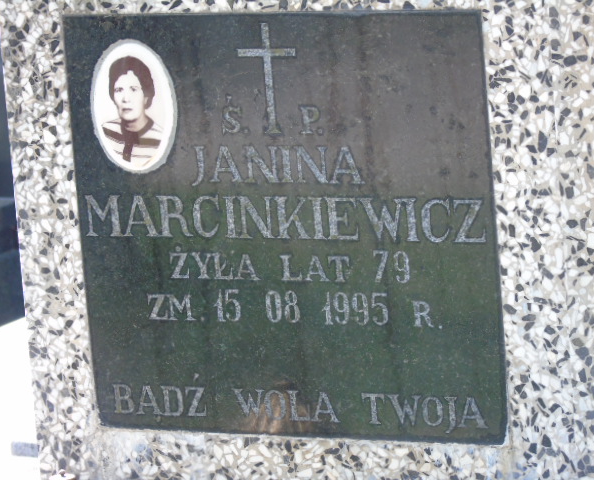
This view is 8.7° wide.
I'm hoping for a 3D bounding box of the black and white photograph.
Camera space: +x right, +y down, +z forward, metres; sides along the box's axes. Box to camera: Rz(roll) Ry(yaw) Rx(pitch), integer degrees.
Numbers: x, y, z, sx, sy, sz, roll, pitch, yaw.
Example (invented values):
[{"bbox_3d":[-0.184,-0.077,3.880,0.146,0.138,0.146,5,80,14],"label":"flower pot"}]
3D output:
[{"bbox_3d":[-0.147,-0.118,3.489,0.087,0.121,0.010,1,12,26],"label":"black and white photograph"}]

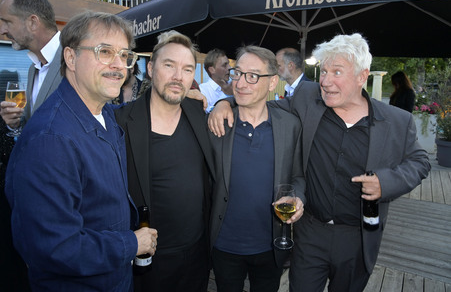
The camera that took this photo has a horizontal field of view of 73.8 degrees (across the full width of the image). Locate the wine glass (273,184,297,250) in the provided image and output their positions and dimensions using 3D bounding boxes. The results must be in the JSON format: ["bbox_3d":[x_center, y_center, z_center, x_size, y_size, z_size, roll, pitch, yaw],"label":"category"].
[{"bbox_3d":[0.208,0.244,1.036,0.073,0.212,0.073,0,16,0],"label":"wine glass"}]

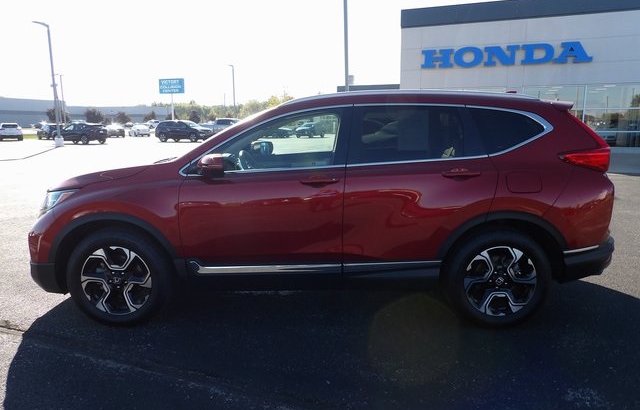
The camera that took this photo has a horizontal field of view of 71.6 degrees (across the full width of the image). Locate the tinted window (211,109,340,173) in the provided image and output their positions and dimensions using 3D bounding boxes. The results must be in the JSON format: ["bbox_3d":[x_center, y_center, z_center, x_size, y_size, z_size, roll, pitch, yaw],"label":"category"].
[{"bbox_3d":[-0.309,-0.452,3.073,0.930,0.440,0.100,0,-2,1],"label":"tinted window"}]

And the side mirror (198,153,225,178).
[{"bbox_3d":[-0.702,-0.255,2.870,0.160,0.150,0.215,0,10,1],"label":"side mirror"}]

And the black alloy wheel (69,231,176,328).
[{"bbox_3d":[-1.415,0.506,3.198,0.735,0.735,0.235,0,10,1],"label":"black alloy wheel"}]

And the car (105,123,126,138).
[{"bbox_3d":[-24.571,-8.780,53.000,1.810,1.490,4.500,-8,13,-37],"label":"car"}]

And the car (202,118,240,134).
[{"bbox_3d":[-8.191,-7.065,41.300,5.750,1.930,2.000,4,11,20],"label":"car"}]

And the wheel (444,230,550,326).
[{"bbox_3d":[1.244,0.501,3.152,0.735,0.735,0.235,0,10,1],"label":"wheel"}]

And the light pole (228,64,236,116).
[{"bbox_3d":[-10.237,-12.007,51.773,0.800,8.300,0.300,-3,11,-17],"label":"light pole"}]

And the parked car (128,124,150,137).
[{"bbox_3d":[-23.529,-9.699,58.000,1.800,1.470,4.500,-8,13,-36],"label":"parked car"}]

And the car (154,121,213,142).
[{"bbox_3d":[-11.031,-6.021,36.200,4.850,1.750,1.930,3,11,19],"label":"car"}]

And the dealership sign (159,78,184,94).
[{"bbox_3d":[-20.014,-16.096,60.098,3.050,2.000,0.450,1,10,6],"label":"dealership sign"}]

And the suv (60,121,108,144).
[{"bbox_3d":[-18.545,-5.505,34.400,4.450,1.620,1.820,3,11,19],"label":"suv"}]

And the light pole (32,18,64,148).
[{"bbox_3d":[-18.476,-7.986,30.139,0.550,8.050,1.450,5,11,26],"label":"light pole"}]

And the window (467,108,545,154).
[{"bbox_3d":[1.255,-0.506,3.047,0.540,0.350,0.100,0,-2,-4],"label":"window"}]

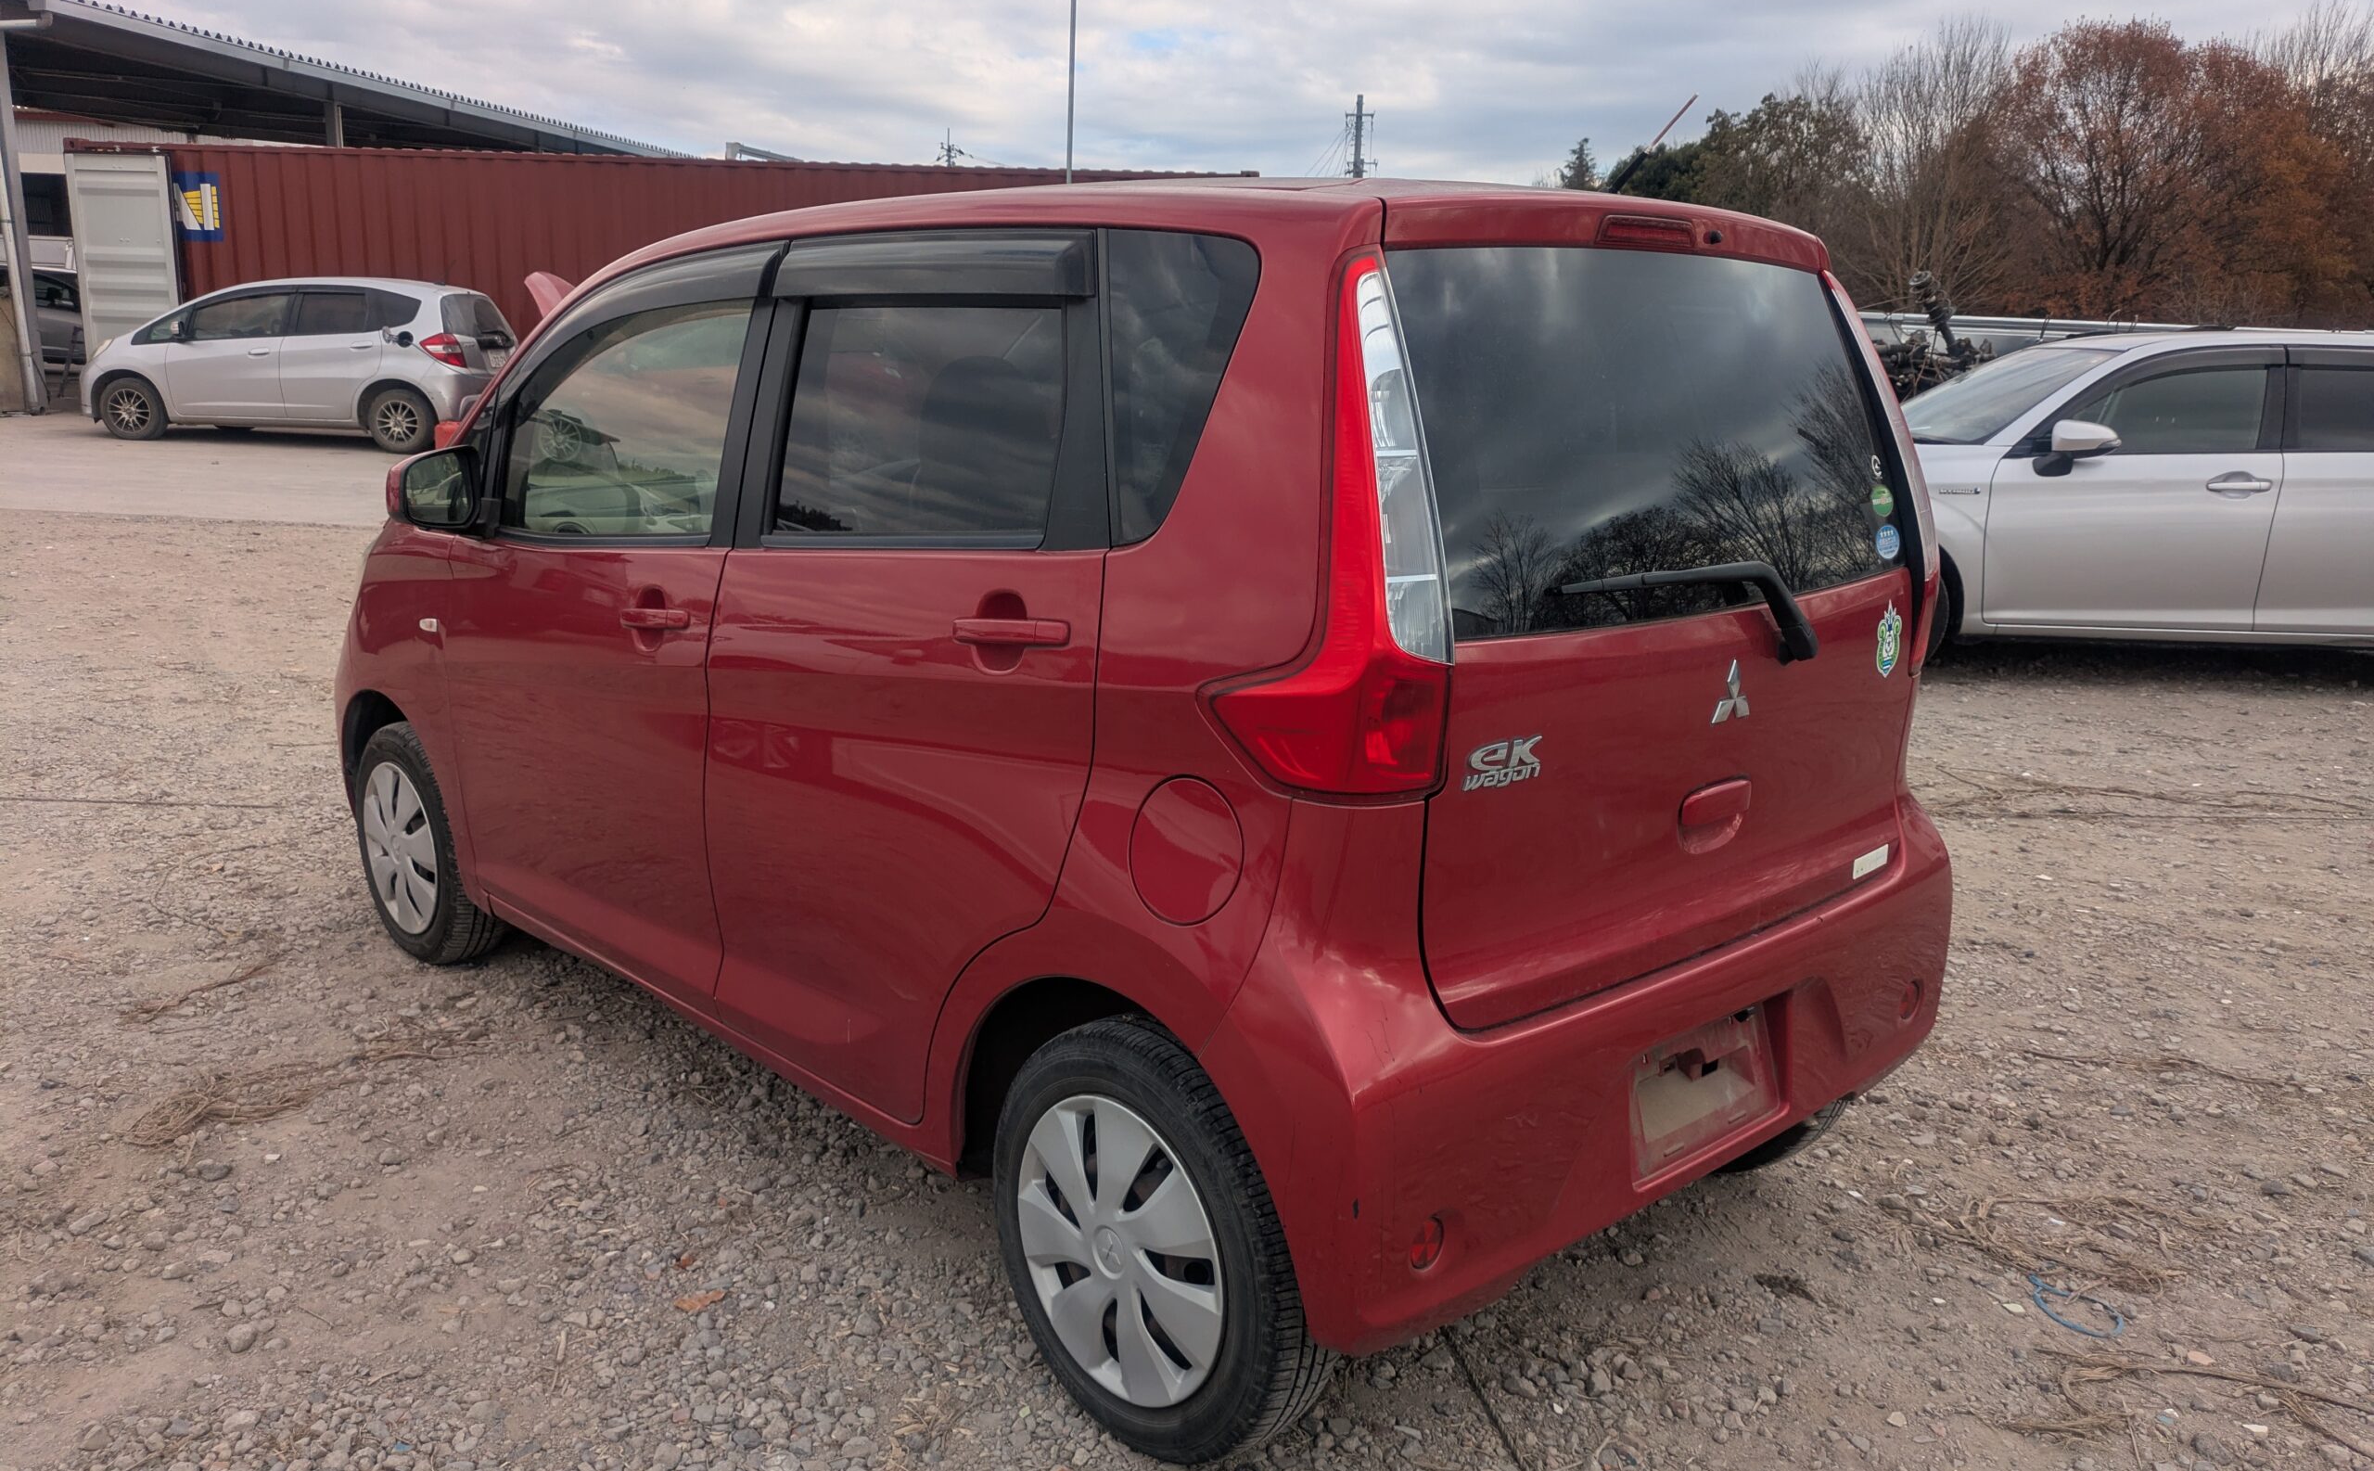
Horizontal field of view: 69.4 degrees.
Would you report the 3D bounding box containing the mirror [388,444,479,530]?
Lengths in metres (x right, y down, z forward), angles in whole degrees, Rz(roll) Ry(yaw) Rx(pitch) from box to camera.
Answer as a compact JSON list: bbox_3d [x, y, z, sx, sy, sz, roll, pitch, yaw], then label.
[{"bbox_3d":[-1.356,-0.444,3.066,0.140,0.155,0.180,11,16,41],"label":"mirror"}]

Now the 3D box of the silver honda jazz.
[{"bbox_3d":[-8.292,-3.501,16.004,3.900,1.525,1.695,3,13,5],"label":"silver honda jazz"}]

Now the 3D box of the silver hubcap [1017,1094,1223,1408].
[{"bbox_3d":[-0.081,0.624,2.083,0.055,0.377,0.377,-11,16,-42],"label":"silver hubcap"}]

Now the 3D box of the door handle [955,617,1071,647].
[{"bbox_3d":[-0.207,-0.122,2.032,0.045,0.038,0.228,-11,16,-42],"label":"door handle"}]

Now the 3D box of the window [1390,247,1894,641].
[{"bbox_3d":[0.630,-0.392,2.135,1.070,0.470,0.090,-11,-3,-42],"label":"window"}]

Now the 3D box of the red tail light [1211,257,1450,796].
[{"bbox_3d":[0.168,-0.217,1.777,0.195,0.565,0.235,-8,15,-35],"label":"red tail light"}]

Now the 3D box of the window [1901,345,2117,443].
[{"bbox_3d":[3.645,-1.530,7.850,0.880,0.140,1.280,-29,8,11],"label":"window"}]

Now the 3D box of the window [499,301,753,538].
[{"bbox_3d":[-0.967,-0.527,2.908,0.050,0.420,0.860,7,4,-44],"label":"window"}]

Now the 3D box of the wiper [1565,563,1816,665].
[{"bbox_3d":[0.605,-0.135,2.030,0.510,0.150,0.075,-11,-3,-42],"label":"wiper"}]

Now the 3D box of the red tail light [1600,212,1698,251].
[{"bbox_3d":[0.572,-0.624,2.139,0.220,0.040,0.040,-11,16,-42],"label":"red tail light"}]

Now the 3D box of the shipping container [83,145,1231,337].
[{"bbox_3d":[-5.408,-4.720,18.930,12.190,2.850,2.438,2,13,2],"label":"shipping container"}]

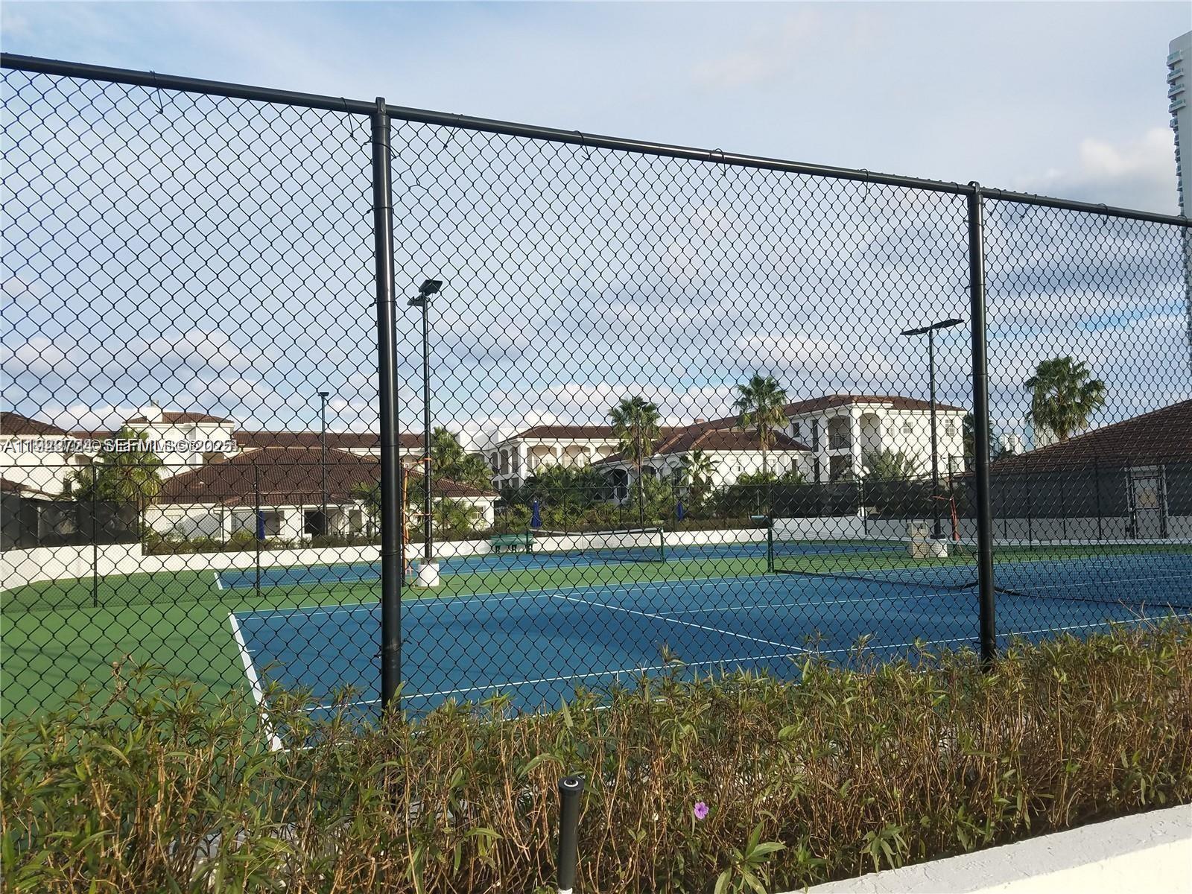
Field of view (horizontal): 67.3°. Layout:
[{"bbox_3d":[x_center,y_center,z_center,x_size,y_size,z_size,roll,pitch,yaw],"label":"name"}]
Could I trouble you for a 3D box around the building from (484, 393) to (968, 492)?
[{"bbox_3d":[9.911,2.723,94.051,35.000,11.600,38.000,0,-5,-23],"label":"building"}]

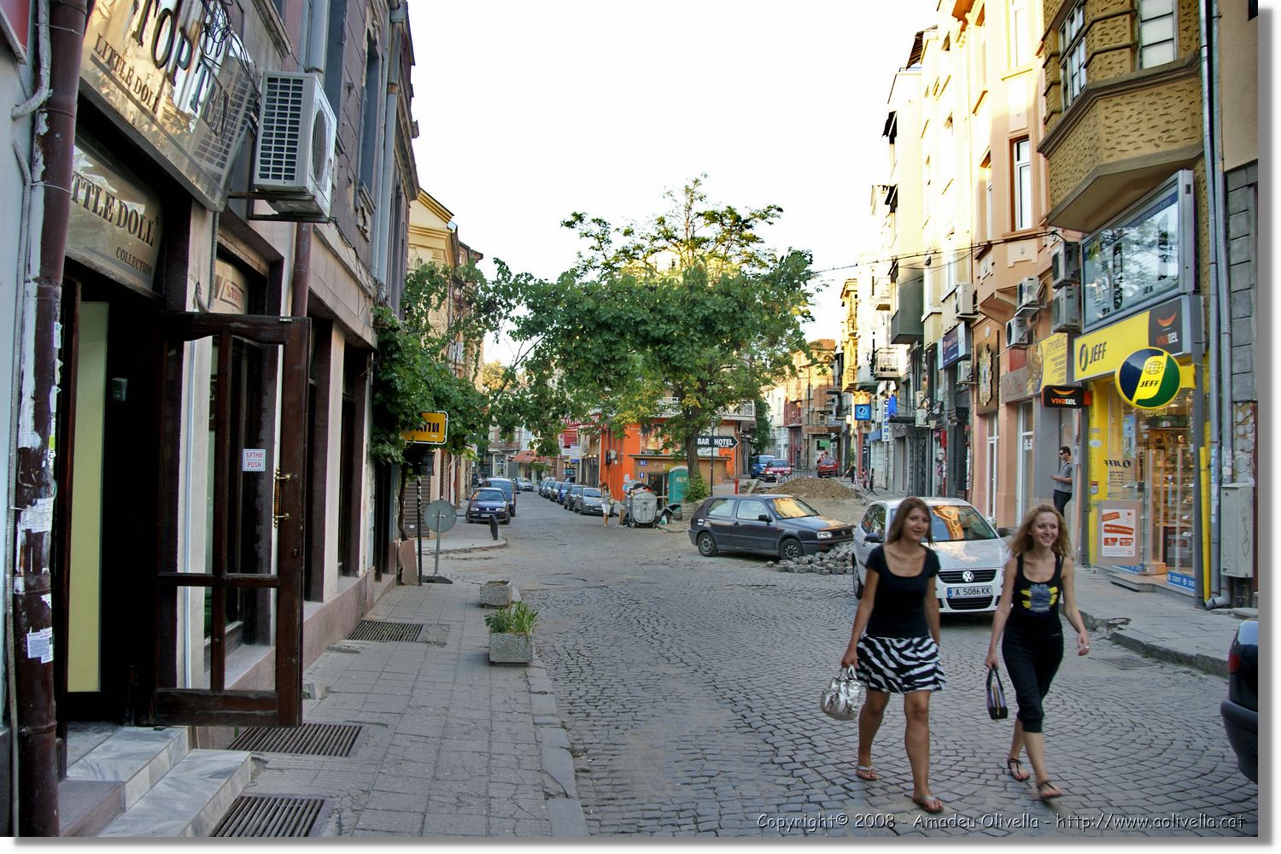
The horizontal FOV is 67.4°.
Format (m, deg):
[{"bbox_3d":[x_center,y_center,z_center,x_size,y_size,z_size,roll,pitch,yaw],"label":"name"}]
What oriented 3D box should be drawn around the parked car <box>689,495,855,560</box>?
[{"bbox_3d":[3.020,2.270,22.000,1.700,1.420,4.020,3,-3,-40],"label":"parked car"}]

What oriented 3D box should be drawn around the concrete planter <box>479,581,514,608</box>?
[{"bbox_3d":[-1.850,2.150,12.350,0.370,0.280,0.430,0,-2,-3],"label":"concrete planter"}]

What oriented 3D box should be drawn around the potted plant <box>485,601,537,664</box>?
[{"bbox_3d":[-1.124,1.795,8.400,0.410,0.510,0.400,0,-3,3],"label":"potted plant"}]

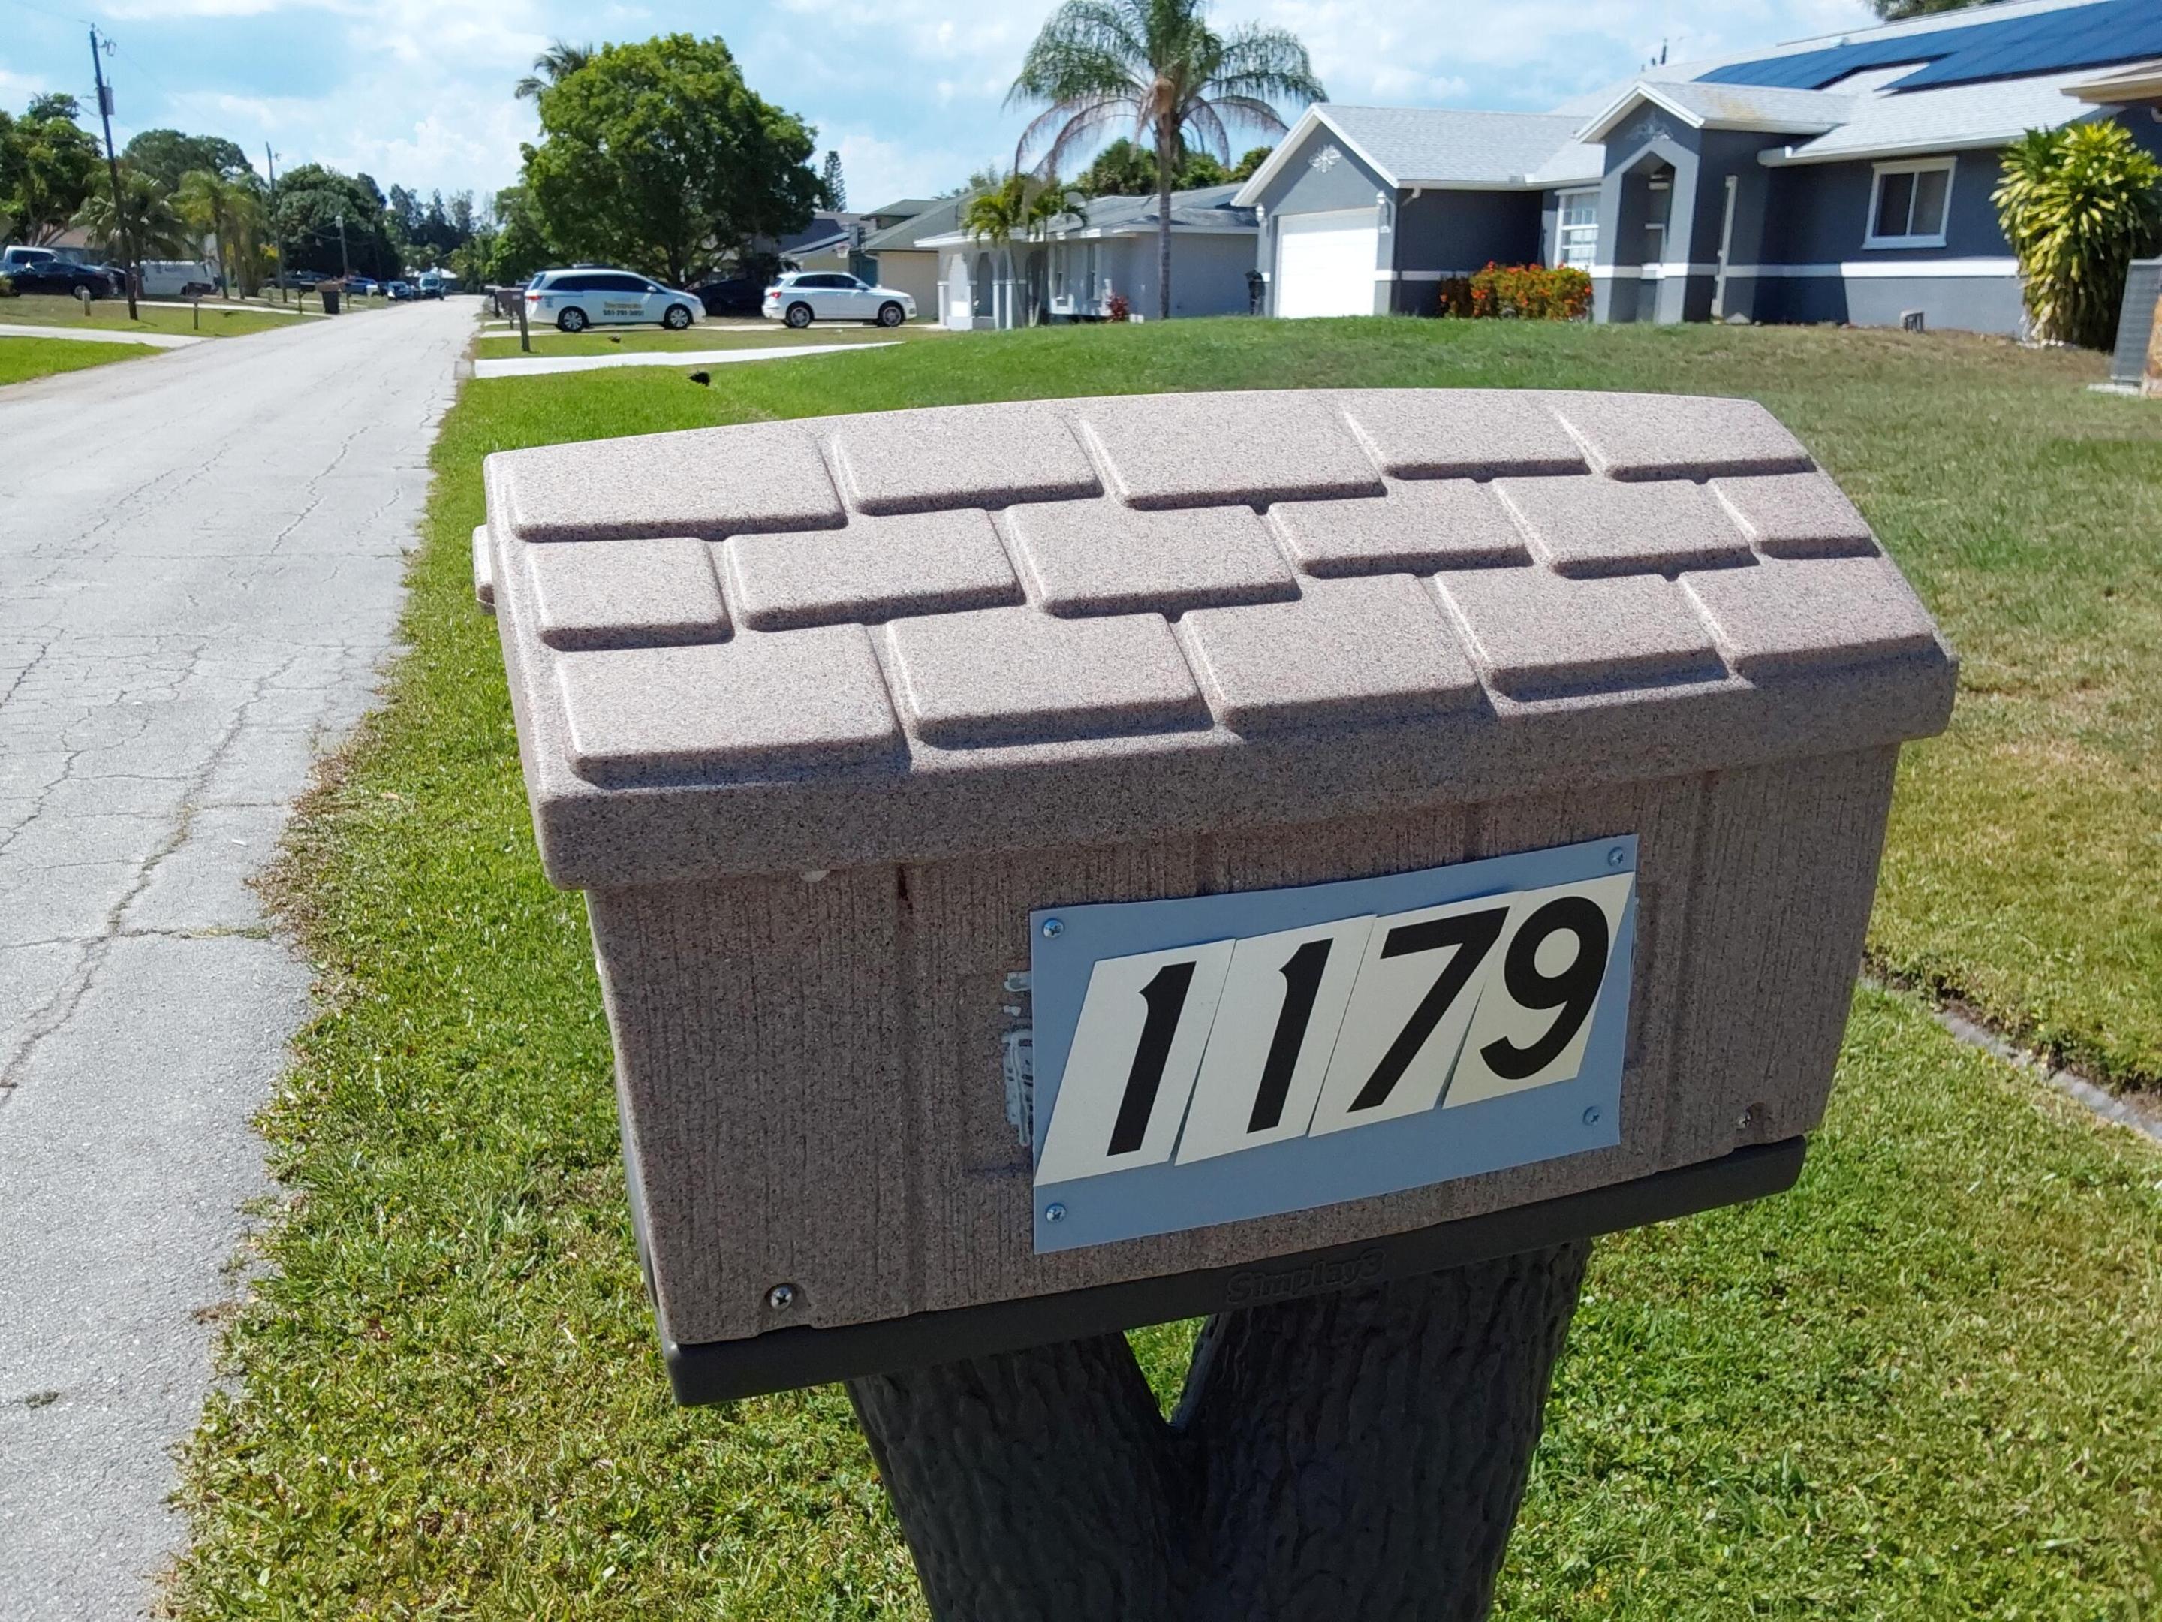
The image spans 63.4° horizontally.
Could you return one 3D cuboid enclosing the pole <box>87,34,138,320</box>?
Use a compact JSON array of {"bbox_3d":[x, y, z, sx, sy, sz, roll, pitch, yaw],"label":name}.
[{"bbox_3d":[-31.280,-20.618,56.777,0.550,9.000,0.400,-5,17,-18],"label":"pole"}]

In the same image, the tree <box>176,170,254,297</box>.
[{"bbox_3d":[-49.697,-33.168,100.628,4.000,7.100,4.000,-5,17,-18],"label":"tree"}]

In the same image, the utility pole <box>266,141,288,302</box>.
[{"bbox_3d":[-48.694,-35.590,106.057,0.400,9.200,0.350,-5,17,-18],"label":"utility pole"}]

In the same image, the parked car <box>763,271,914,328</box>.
[{"bbox_3d":[-7.307,-15.584,53.290,4.630,1.650,1.900,-5,17,-17],"label":"parked car"}]

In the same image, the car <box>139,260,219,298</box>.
[{"bbox_3d":[-54.555,-31.764,104.398,5.400,2.100,2.000,-4,17,-15],"label":"car"}]

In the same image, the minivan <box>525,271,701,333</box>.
[{"bbox_3d":[-13.535,-14.940,51.174,5.150,1.740,2.000,-6,18,-22],"label":"minivan"}]

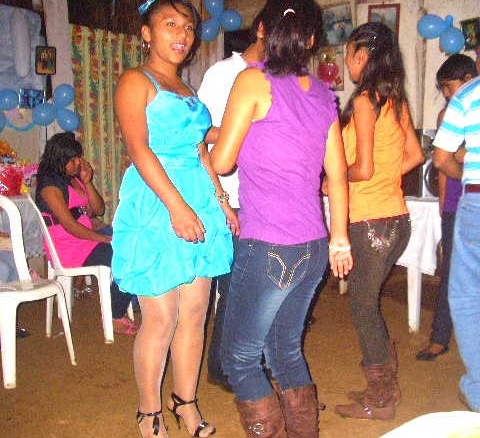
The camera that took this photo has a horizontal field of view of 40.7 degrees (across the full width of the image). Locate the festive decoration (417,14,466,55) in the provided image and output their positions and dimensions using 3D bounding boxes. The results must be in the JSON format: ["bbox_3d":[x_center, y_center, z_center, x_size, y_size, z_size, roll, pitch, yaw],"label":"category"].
[{"bbox_3d":[1.239,-1.147,4.000,0.300,0.250,0.150,2,10,25],"label":"festive decoration"}]

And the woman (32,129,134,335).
[{"bbox_3d":[-0.858,0.072,3.626,0.620,1.170,0.440,1,10,20],"label":"woman"}]

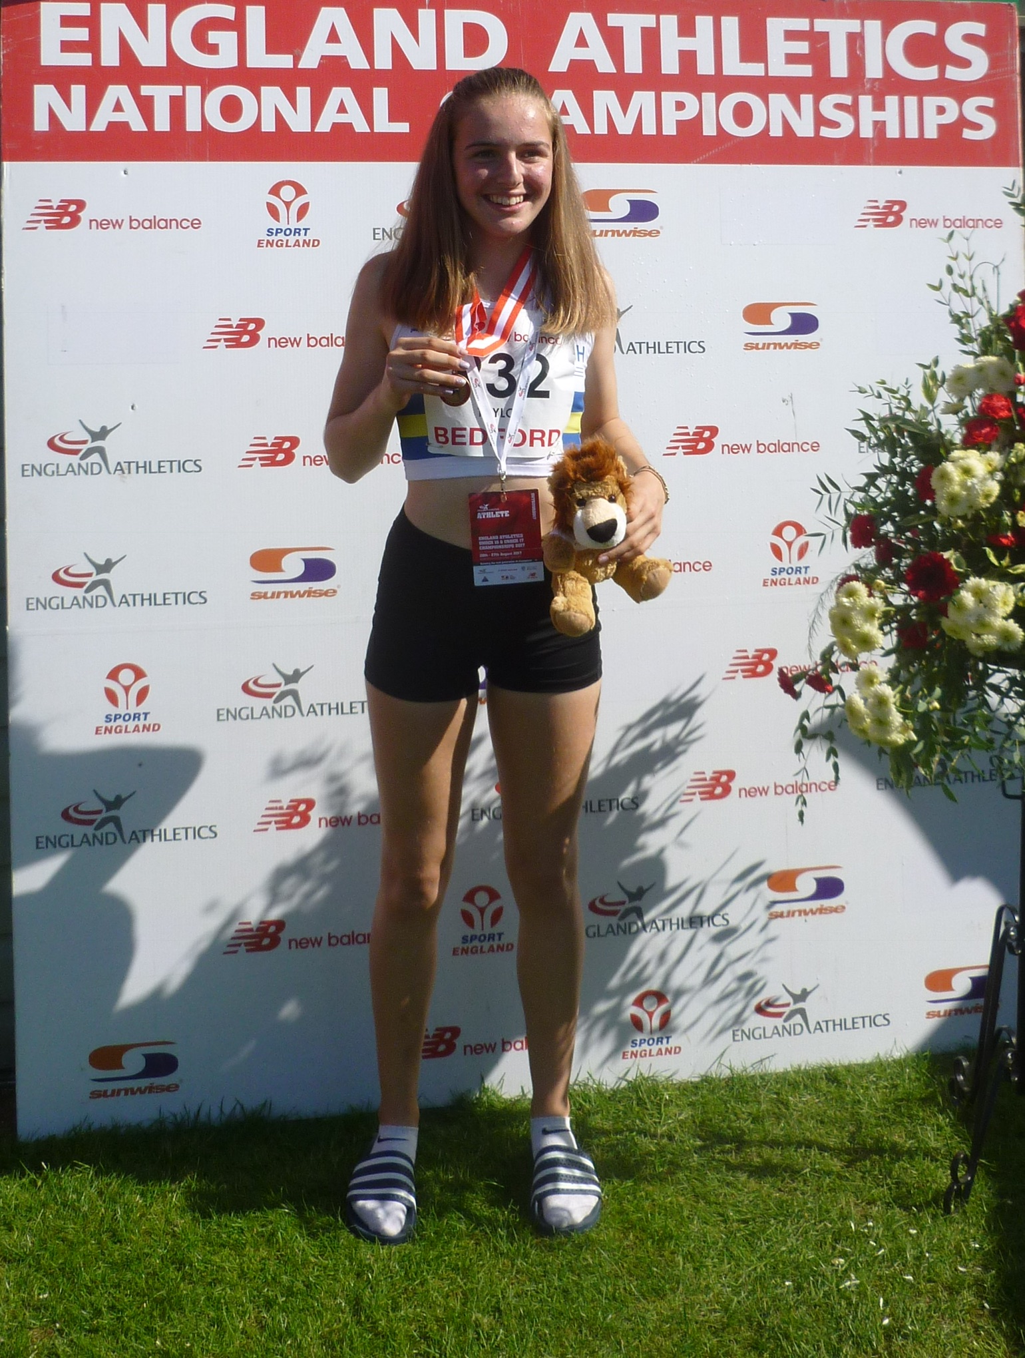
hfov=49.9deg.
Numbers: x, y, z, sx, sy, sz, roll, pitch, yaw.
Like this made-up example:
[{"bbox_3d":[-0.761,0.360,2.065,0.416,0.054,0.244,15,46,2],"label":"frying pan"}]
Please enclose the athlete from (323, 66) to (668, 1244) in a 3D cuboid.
[{"bbox_3d":[-0.023,-0.055,1.650,0.490,1.670,0.330,-2,3,-2],"label":"athlete"}]

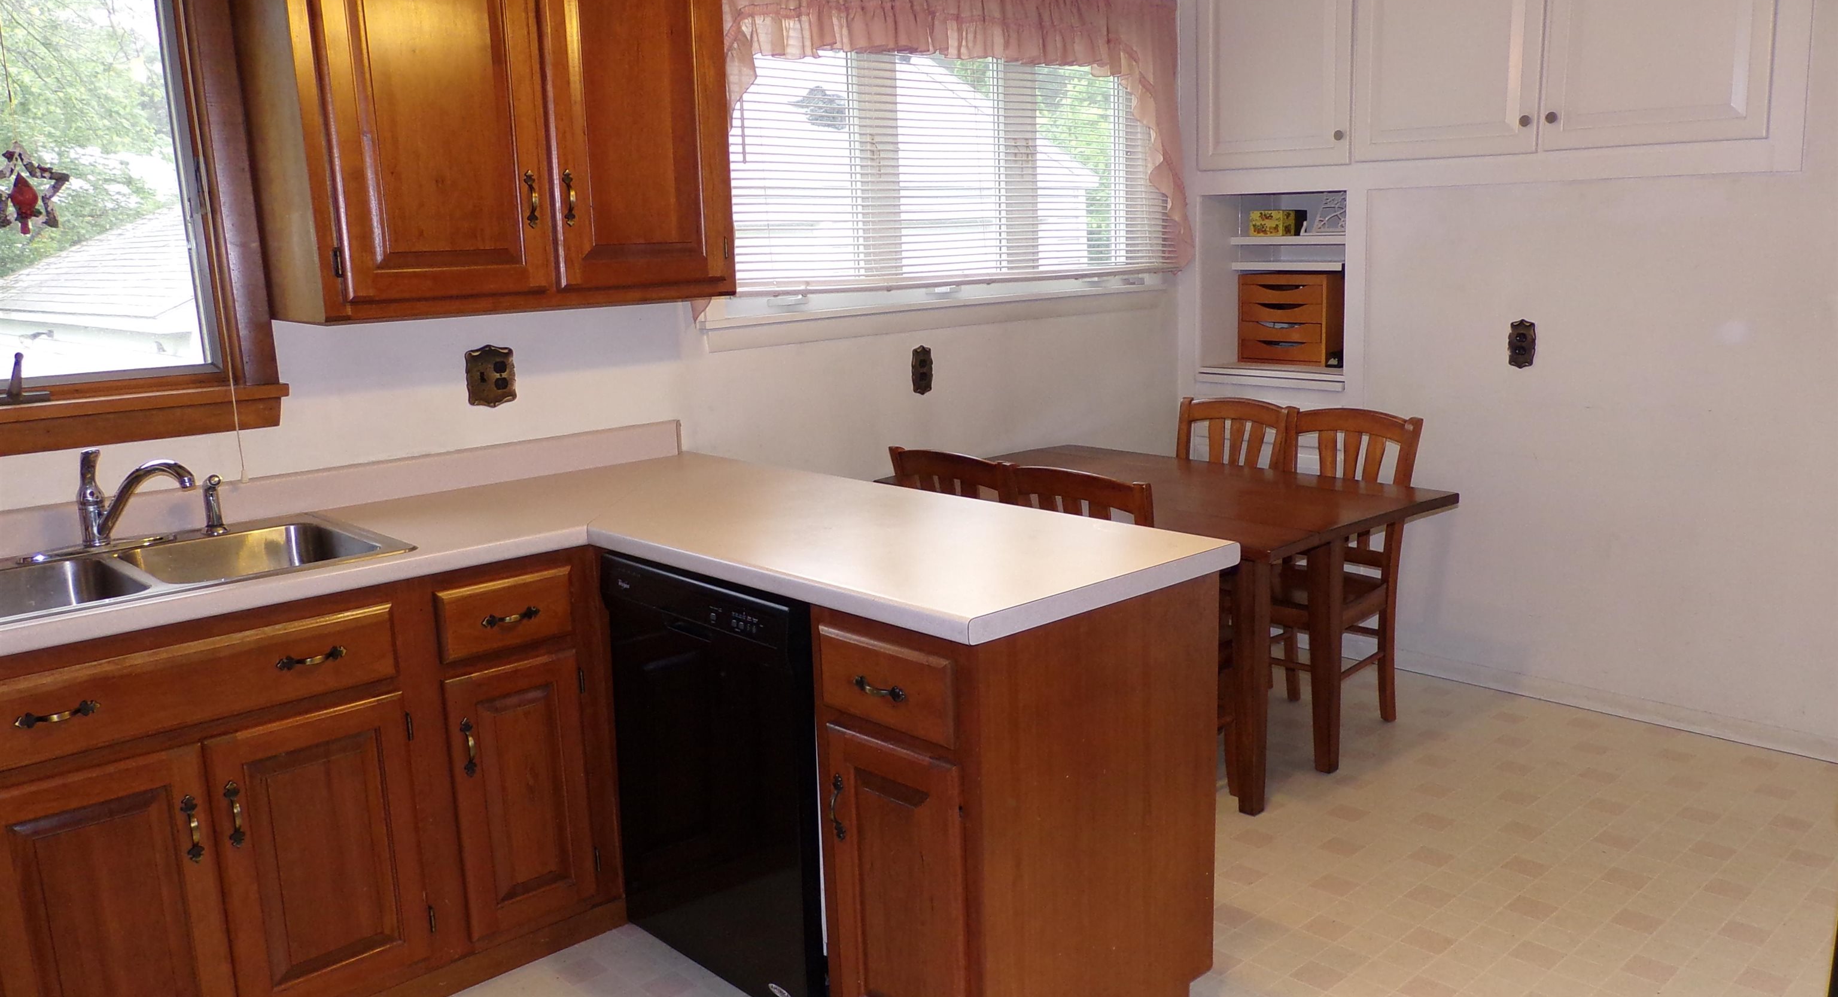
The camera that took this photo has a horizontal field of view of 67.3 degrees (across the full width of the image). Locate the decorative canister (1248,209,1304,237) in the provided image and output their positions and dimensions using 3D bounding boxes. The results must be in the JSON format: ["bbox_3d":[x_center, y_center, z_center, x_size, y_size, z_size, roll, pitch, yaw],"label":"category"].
[{"bbox_3d":[1.317,-1.014,5.086,0.130,0.091,0.137,-12,15,-42],"label":"decorative canister"}]

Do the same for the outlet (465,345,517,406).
[{"bbox_3d":[-1.002,-0.287,3.248,0.130,0.150,0.012,-12,15,-42],"label":"outlet"}]

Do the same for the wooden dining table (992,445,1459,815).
[{"bbox_3d":[0.642,0.340,3.895,0.880,0.750,1.380,-12,15,-42],"label":"wooden dining table"}]

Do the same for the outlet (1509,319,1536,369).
[{"bbox_3d":[1.806,-0.462,4.135,0.012,0.146,0.082,-12,15,-42],"label":"outlet"}]

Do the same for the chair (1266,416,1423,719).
[{"bbox_3d":[1.129,0.223,4.003,0.500,0.910,0.450,-12,15,-42],"label":"chair"}]

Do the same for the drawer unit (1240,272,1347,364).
[{"bbox_3d":[1.411,-0.664,5.062,0.300,0.325,0.360,-12,15,-42],"label":"drawer unit"}]

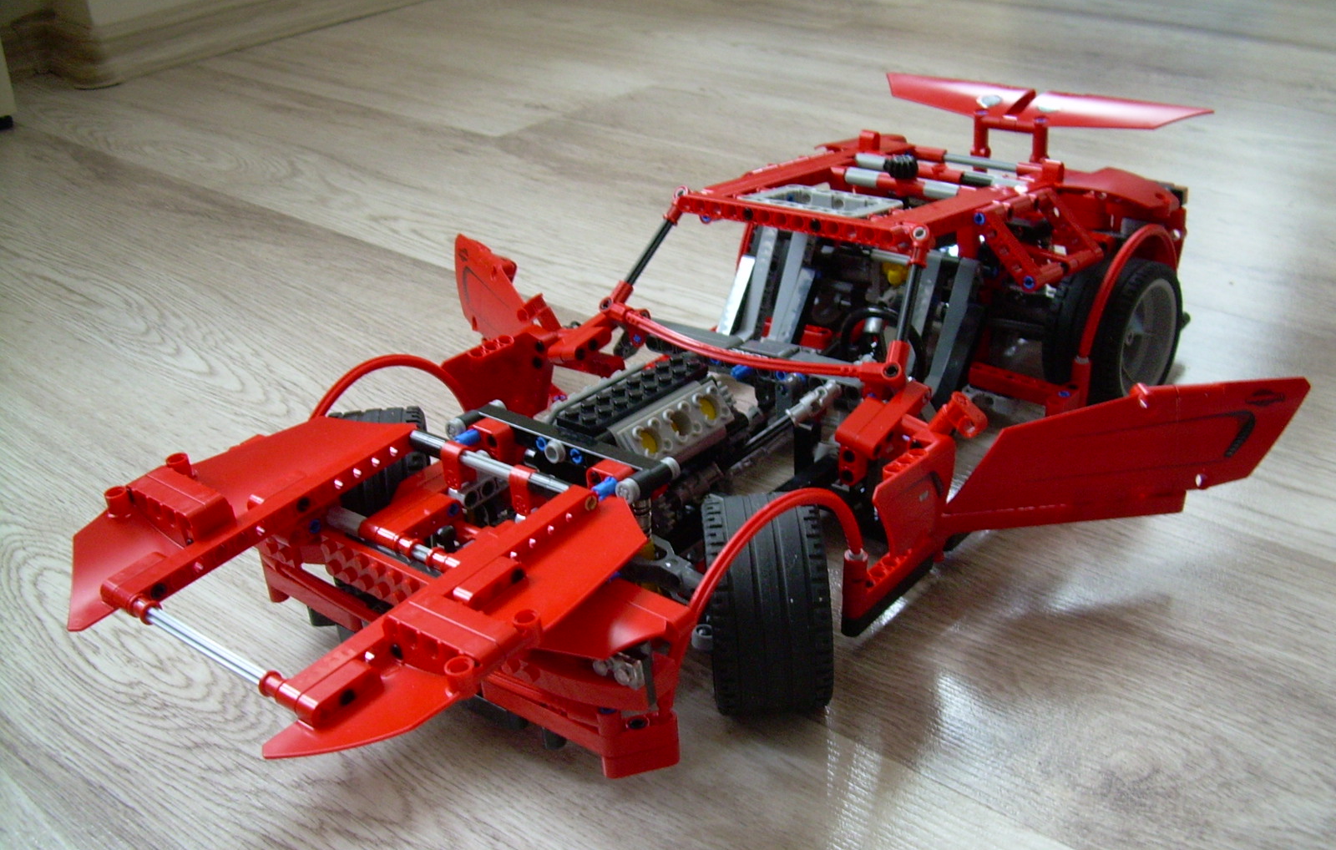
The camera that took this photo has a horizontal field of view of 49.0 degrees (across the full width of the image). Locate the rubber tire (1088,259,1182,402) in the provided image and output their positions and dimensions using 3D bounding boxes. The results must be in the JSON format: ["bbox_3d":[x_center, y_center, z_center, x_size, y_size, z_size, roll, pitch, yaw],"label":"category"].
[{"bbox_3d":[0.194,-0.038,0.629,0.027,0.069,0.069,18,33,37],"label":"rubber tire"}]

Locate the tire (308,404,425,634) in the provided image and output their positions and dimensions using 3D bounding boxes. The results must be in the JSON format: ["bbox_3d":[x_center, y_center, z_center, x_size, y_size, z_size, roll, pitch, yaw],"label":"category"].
[{"bbox_3d":[-0.102,0.029,0.535,0.035,0.069,0.069,-8,26,-8],"label":"tire"}]

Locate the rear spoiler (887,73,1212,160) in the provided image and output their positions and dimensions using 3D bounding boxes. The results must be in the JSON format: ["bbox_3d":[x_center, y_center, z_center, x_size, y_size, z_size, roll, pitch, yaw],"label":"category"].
[{"bbox_3d":[0.169,-0.141,0.698,0.172,0.031,0.033,18,33,37],"label":"rear spoiler"}]

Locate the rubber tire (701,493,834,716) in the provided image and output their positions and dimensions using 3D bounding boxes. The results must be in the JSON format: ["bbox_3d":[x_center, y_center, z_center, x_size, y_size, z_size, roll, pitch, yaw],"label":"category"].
[{"bbox_3d":[0.031,0.056,0.460,0.035,0.069,0.069,-4,26,0],"label":"rubber tire"}]

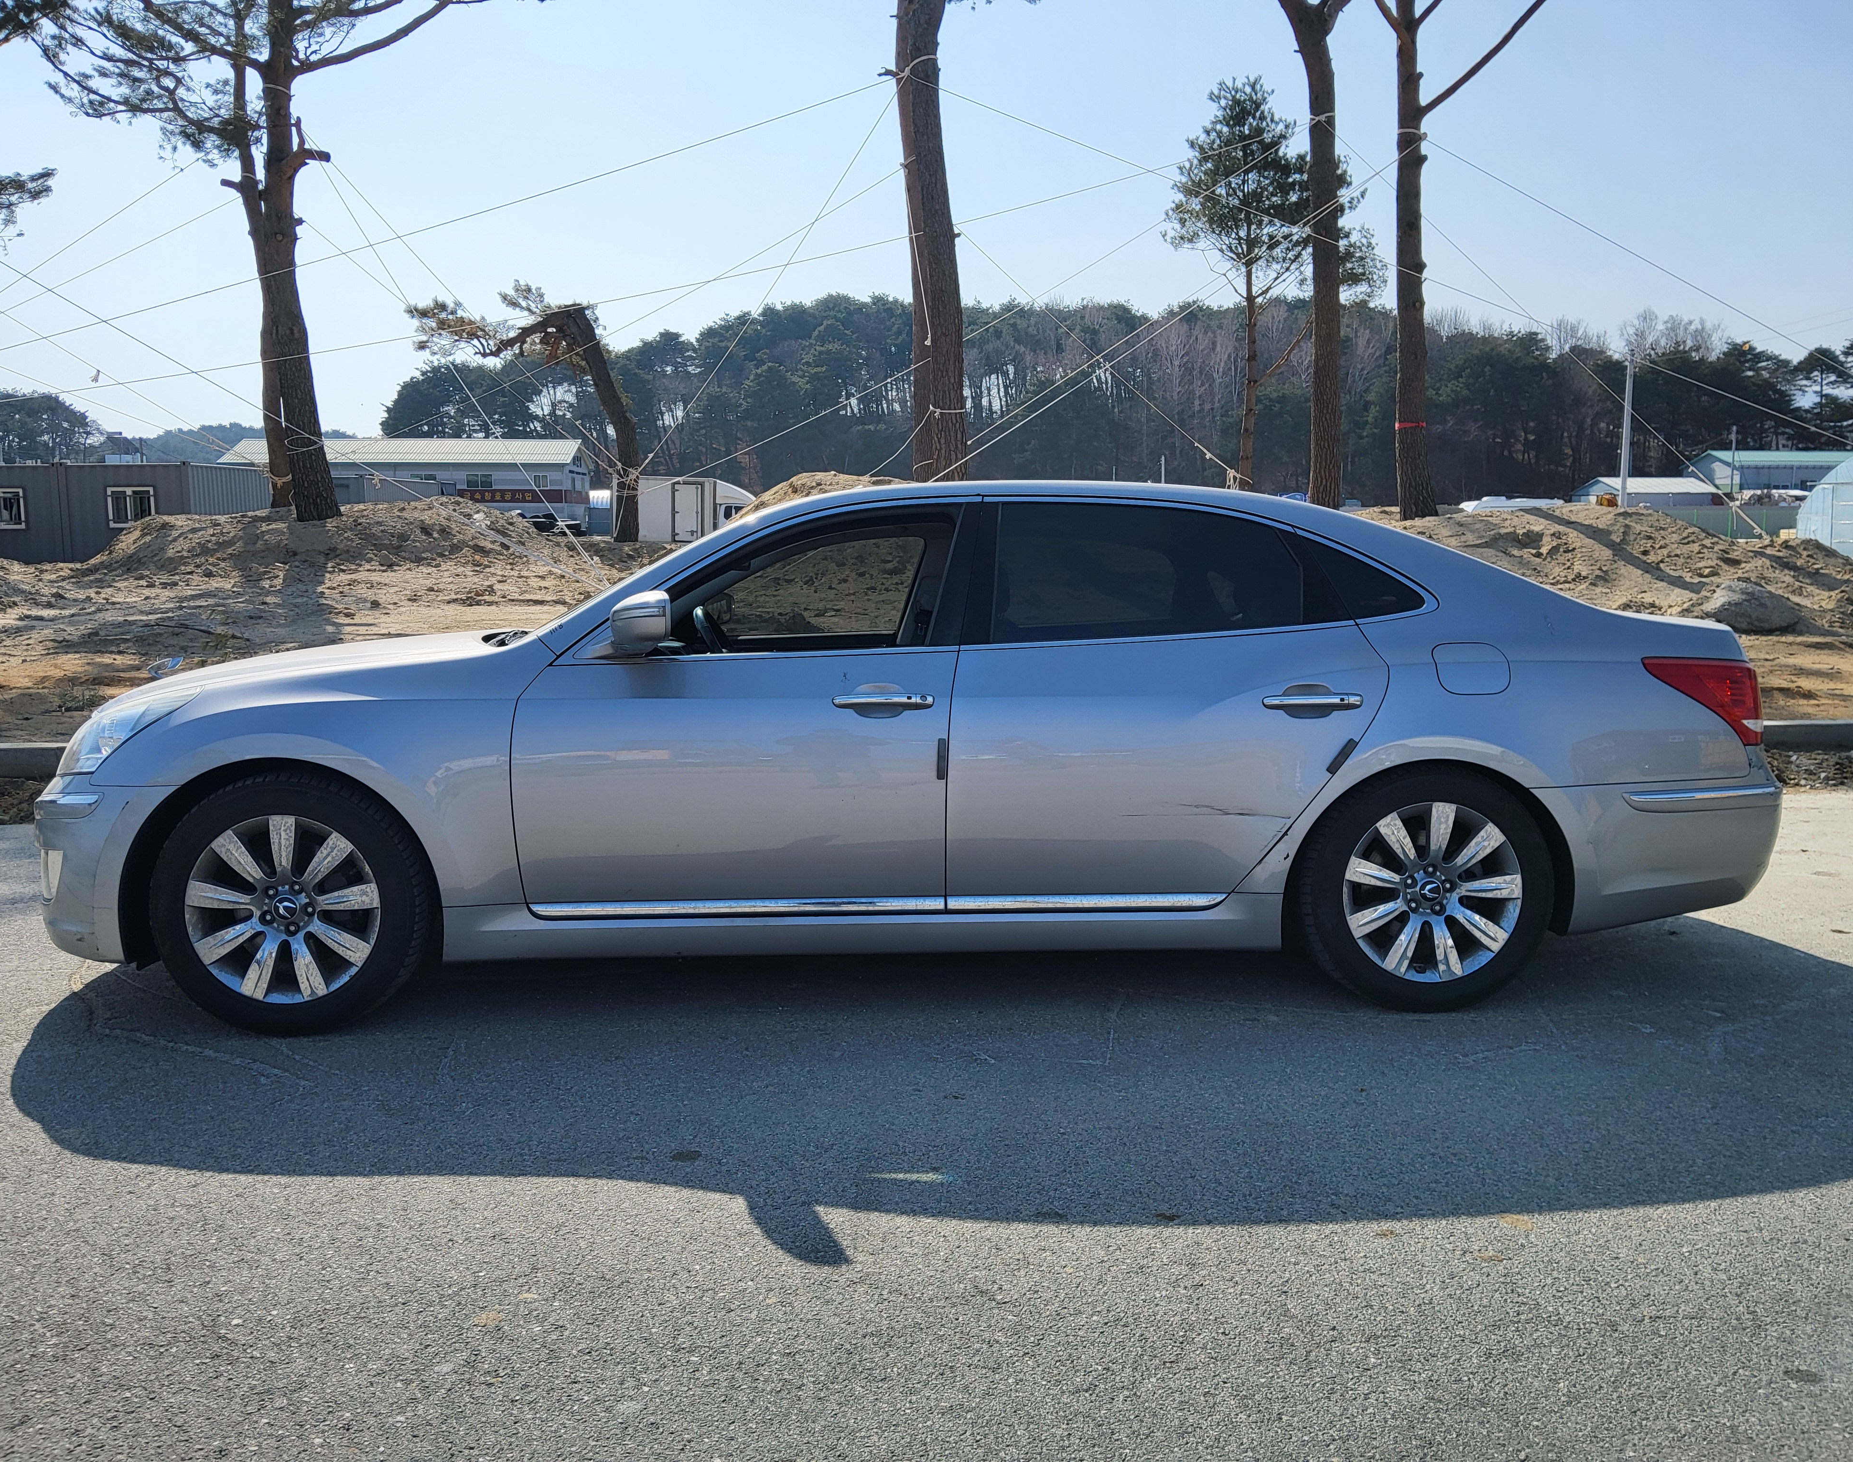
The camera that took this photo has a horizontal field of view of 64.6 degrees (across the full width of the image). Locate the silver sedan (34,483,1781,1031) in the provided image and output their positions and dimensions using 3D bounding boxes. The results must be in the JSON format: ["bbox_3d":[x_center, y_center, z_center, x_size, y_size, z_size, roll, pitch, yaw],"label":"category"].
[{"bbox_3d":[-0.016,-0.053,4.722,5.160,1.495,1.910,-1,7,-3],"label":"silver sedan"}]

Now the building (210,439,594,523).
[{"bbox_3d":[-35.509,-16.462,101.789,23.390,7.400,8.730,0,7,0],"label":"building"}]

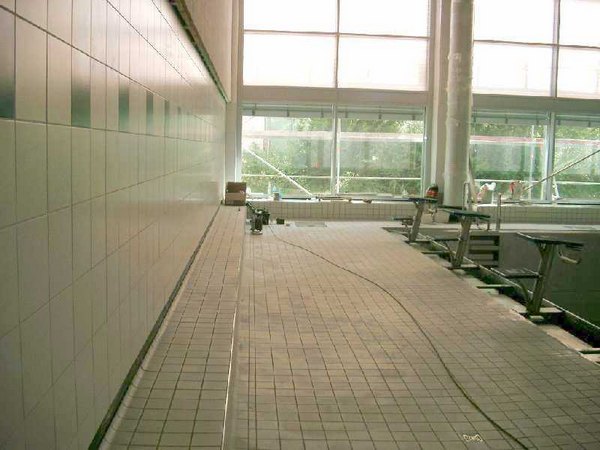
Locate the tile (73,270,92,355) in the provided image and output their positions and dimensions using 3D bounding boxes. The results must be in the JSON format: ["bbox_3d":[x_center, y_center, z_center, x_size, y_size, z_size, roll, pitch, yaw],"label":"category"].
[{"bbox_3d":[-0.749,0.298,2.195,0.010,0.248,0.242,1,7,-4],"label":"tile"}]

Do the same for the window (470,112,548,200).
[{"bbox_3d":[4.985,-1.630,15.435,2.042,2.097,0.100,1,7,-4],"label":"window"}]

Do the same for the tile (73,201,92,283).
[{"bbox_3d":[-0.741,0.050,2.166,0.010,0.248,0.242,1,7,-4],"label":"tile"}]

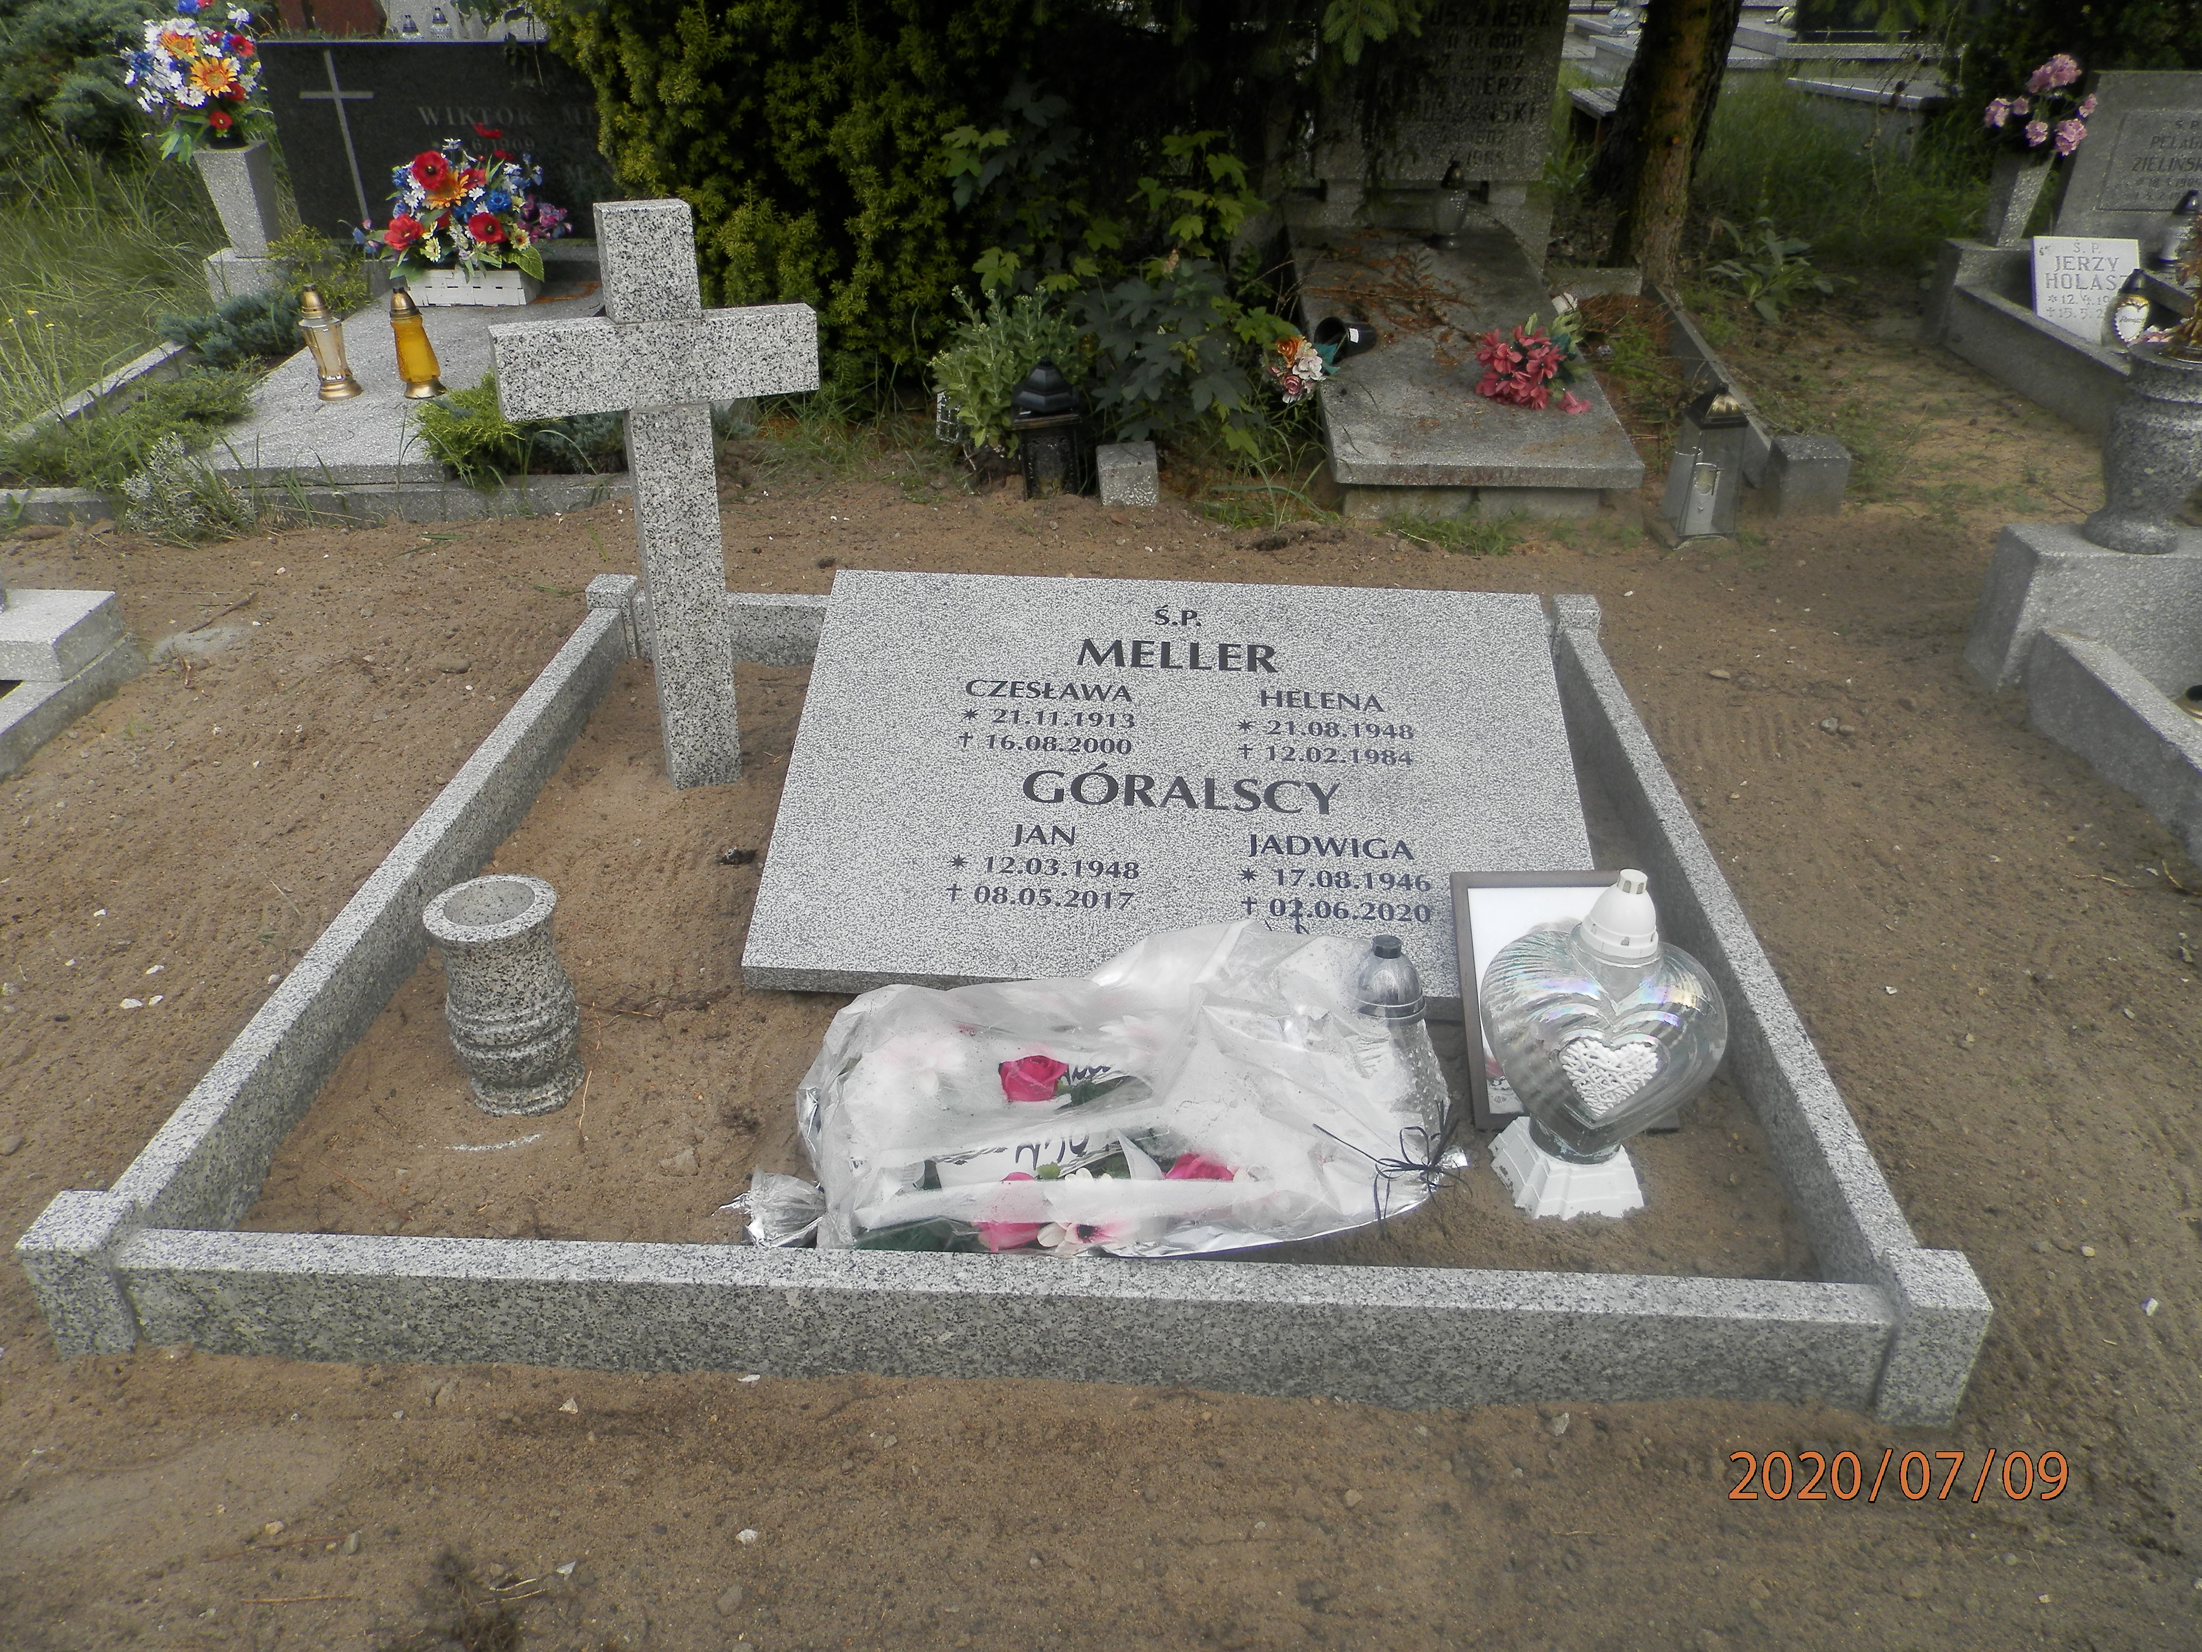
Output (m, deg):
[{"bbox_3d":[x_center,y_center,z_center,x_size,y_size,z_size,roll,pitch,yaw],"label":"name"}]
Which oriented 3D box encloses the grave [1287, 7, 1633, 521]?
[{"bbox_3d":[1.013,-1.758,4.492,0.798,1.142,2.101,2,30,3],"label":"grave"}]

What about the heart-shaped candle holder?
[{"bbox_3d":[0.551,0.217,1.773,0.242,0.384,0.140,-1,30,-2],"label":"heart-shaped candle holder"}]

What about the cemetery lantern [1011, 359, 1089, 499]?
[{"bbox_3d":[-0.124,-1.021,4.055,0.170,0.337,0.170,2,30,3],"label":"cemetery lantern"}]

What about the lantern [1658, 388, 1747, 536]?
[{"bbox_3d":[1.453,-0.879,3.795,0.145,0.331,0.145,2,30,3],"label":"lantern"}]

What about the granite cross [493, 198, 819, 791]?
[{"bbox_3d":[-0.681,-0.495,2.559,0.472,0.951,0.065,-13,34,-24],"label":"granite cross"}]

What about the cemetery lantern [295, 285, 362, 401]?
[{"bbox_3d":[-2.095,-1.316,4.321,0.115,0.291,0.115,2,30,3],"label":"cemetery lantern"}]

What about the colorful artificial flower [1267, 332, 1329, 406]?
[{"bbox_3d":[0.527,-1.232,4.290,0.170,0.180,0.160,2,30,3],"label":"colorful artificial flower"}]

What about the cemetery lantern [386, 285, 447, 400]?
[{"bbox_3d":[-1.864,-1.312,4.314,0.105,0.285,0.105,2,30,3],"label":"cemetery lantern"}]

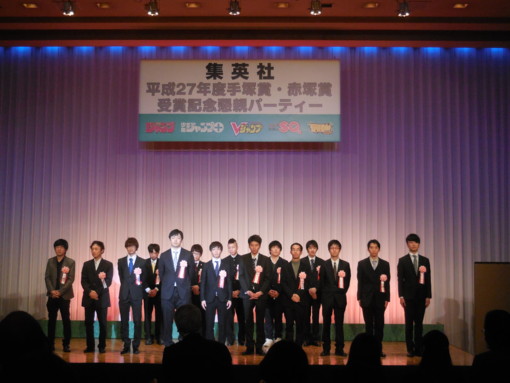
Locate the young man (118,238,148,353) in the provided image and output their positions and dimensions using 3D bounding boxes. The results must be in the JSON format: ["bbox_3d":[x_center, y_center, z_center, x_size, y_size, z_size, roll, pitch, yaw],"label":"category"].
[{"bbox_3d":[-1.810,1.564,11.560,0.440,1.724,0.310,0,-5,0],"label":"young man"}]

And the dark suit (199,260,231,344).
[{"bbox_3d":[-0.568,1.701,11.612,0.478,1.412,0.280,0,-5,0],"label":"dark suit"}]

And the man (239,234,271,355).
[{"bbox_3d":[0.011,1.545,11.550,0.492,1.774,0.310,0,-5,0],"label":"man"}]

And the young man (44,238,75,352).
[{"bbox_3d":[-2.929,1.584,11.725,0.464,1.703,0.310,0,-5,0],"label":"young man"}]

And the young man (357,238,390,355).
[{"bbox_3d":[1.732,1.567,11.351,0.506,1.710,0.310,0,-5,0],"label":"young man"}]

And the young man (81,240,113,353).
[{"bbox_3d":[-2.354,1.597,11.682,0.490,1.675,0.310,0,-5,0],"label":"young man"}]

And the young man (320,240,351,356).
[{"bbox_3d":[1.183,1.576,11.424,0.457,1.701,0.310,0,-5,0],"label":"young man"}]

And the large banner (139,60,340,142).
[{"bbox_3d":[-0.265,-1.573,13.350,3.506,1.435,0.060,0,-5,0],"label":"large banner"}]

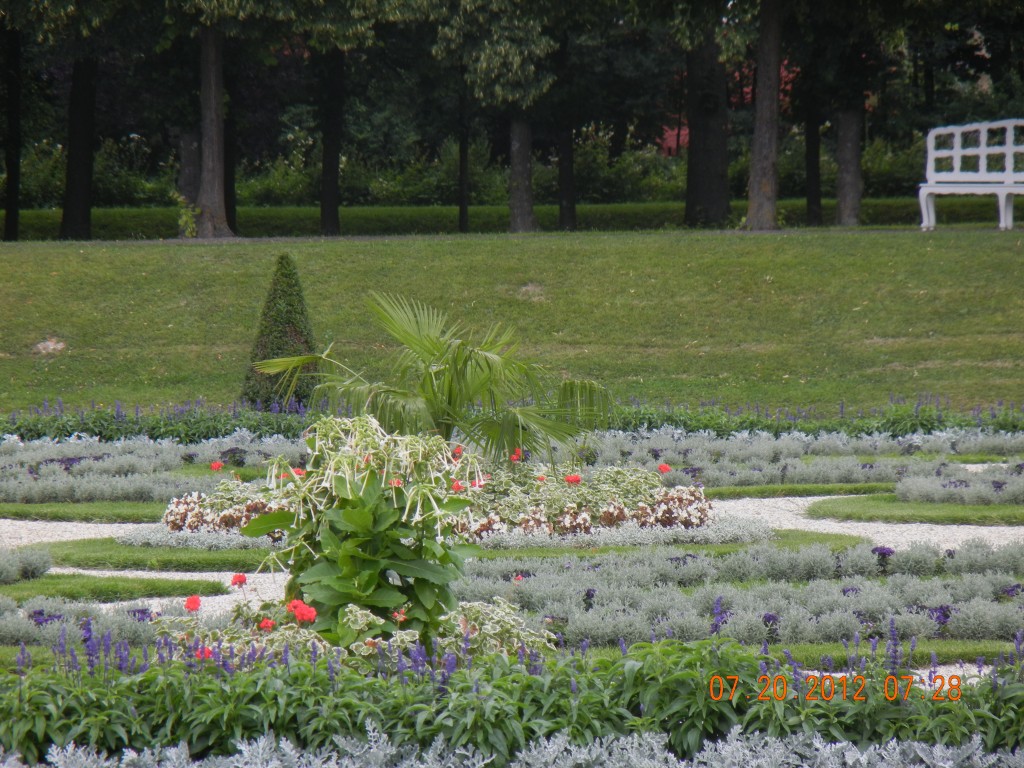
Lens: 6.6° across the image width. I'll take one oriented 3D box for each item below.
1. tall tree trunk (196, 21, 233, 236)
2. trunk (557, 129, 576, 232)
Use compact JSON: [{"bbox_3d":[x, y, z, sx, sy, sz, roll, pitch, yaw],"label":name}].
[{"bbox_3d":[-2.960,-2.504,88.000,0.327,2.122,0.327,0,1,0],"label":"tall tree trunk"},{"bbox_3d":[0.577,-2.193,94.000,0.191,1.155,0.191,0,1,0],"label":"trunk"}]

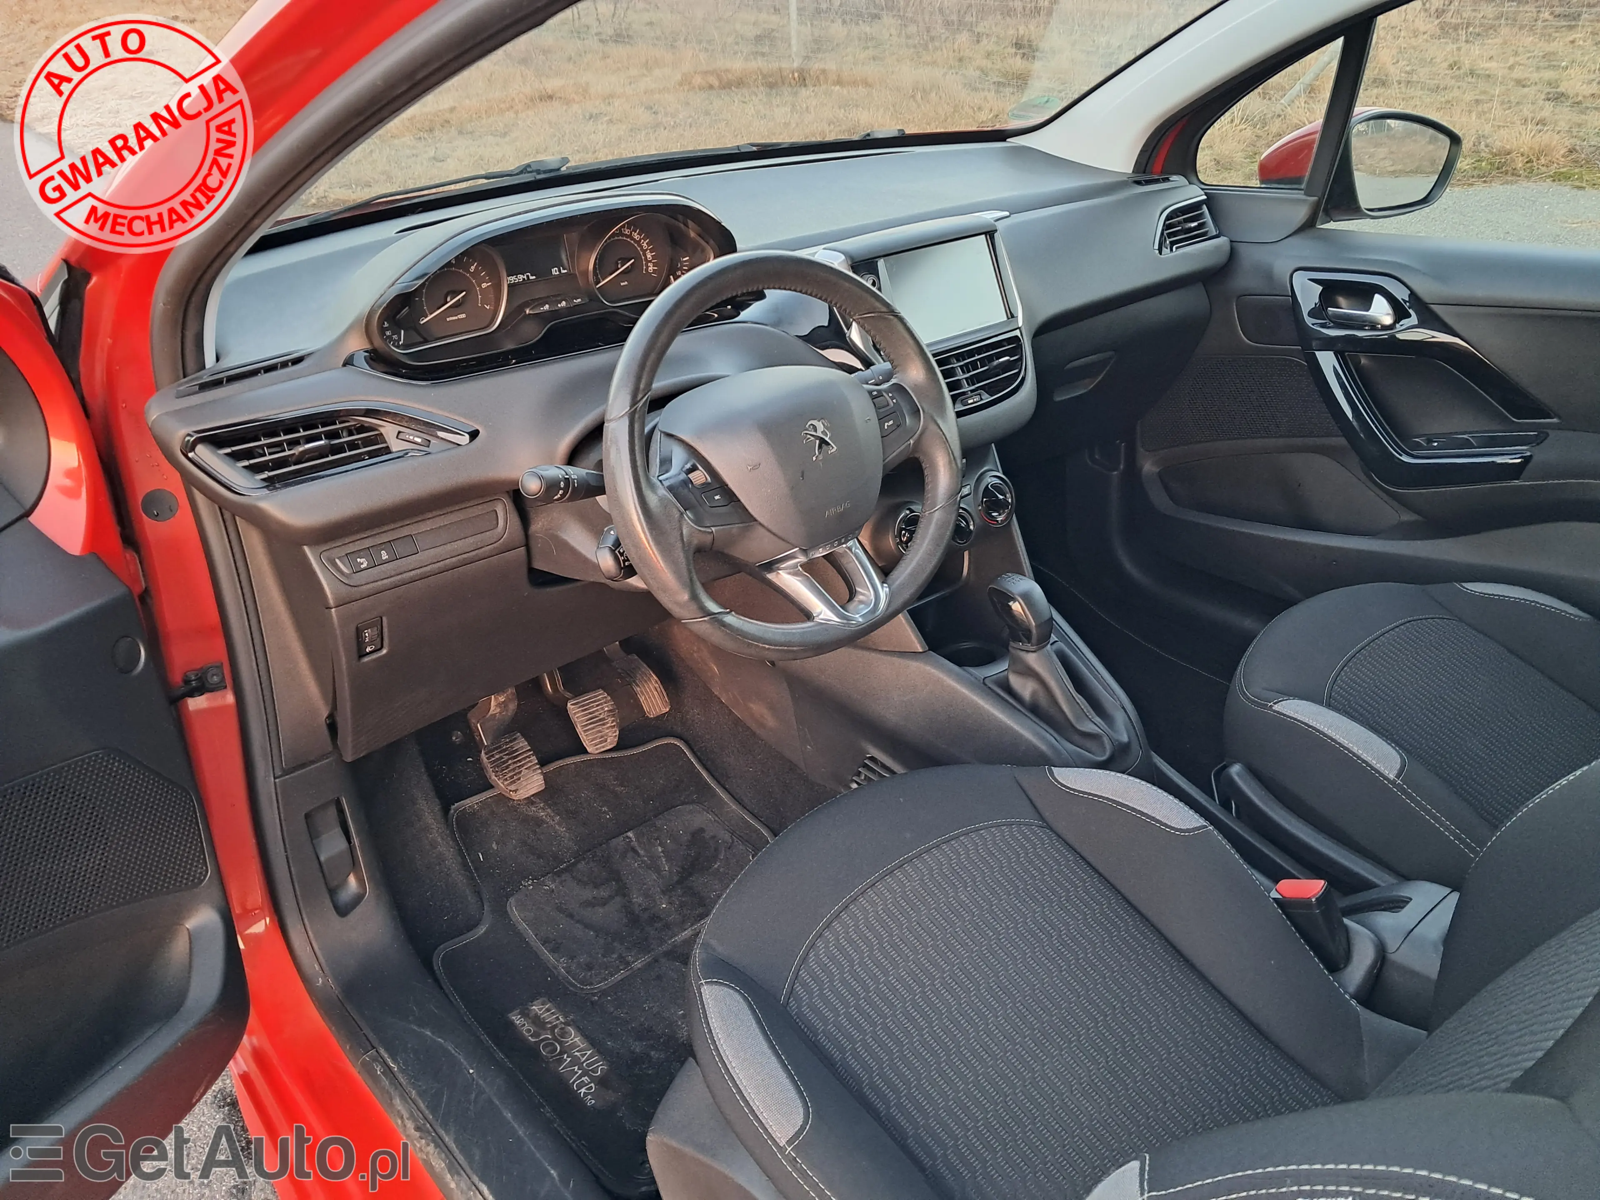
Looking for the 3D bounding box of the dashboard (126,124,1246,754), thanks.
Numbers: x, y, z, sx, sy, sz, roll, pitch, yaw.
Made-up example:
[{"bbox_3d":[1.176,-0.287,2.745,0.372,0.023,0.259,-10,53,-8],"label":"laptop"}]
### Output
[{"bbox_3d":[0.011,-0.282,1.473,1.460,0.500,0.540,-23,30,-34],"label":"dashboard"}]

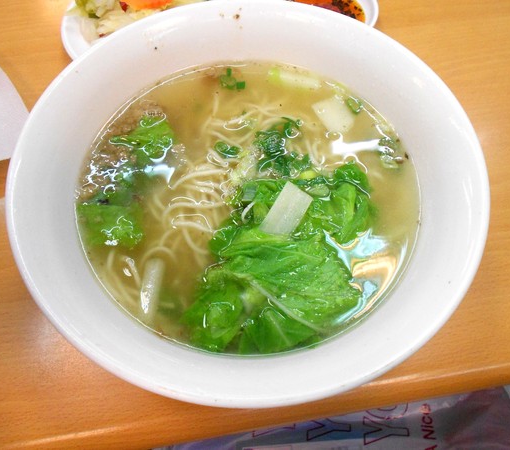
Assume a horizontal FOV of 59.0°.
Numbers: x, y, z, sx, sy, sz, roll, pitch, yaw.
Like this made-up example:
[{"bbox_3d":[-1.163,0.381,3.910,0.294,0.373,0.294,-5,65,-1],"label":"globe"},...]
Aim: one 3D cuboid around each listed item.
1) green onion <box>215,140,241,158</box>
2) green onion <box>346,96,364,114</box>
[{"bbox_3d":[-0.014,-0.038,0.231,0.013,0.004,0.008,15,64,5],"label":"green onion"},{"bbox_3d":[0.054,-0.065,0.247,0.006,0.004,0.010,-20,66,-12],"label":"green onion"}]

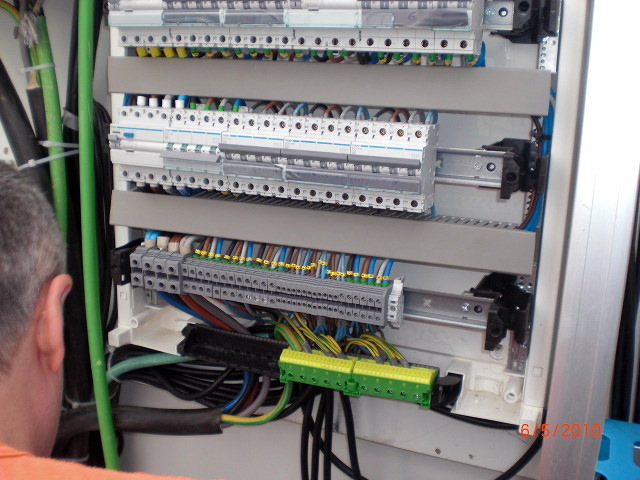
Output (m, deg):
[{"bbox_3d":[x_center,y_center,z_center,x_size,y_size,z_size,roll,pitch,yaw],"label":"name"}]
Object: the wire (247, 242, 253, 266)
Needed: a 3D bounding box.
[{"bbox_3d":[-0.078,0.016,0.779,0.005,0.028,0.005,5,3,0],"label":"wire"}]

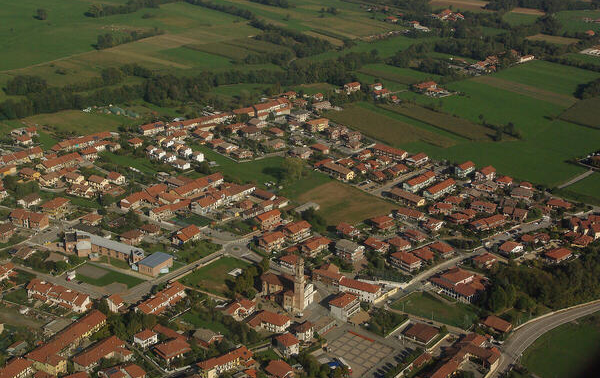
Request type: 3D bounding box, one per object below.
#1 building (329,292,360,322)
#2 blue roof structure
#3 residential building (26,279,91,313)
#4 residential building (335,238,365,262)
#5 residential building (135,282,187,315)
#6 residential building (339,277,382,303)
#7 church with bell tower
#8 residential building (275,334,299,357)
[{"bbox_3d":[28.780,74.220,549.310,13.700,10.200,16.800,18,27,36],"label":"building"},{"bbox_3d":[-100.190,52.350,602.660,12.800,7.600,19.800,14,25,30],"label":"blue roof structure"},{"bbox_3d":[-154.840,67.790,559.960,46.800,8.400,12.200,12,24,27],"label":"residential building"},{"bbox_3d":[36.270,43.540,628.340,14.000,9.600,17.000,18,27,37],"label":"residential building"},{"bbox_3d":[-89.660,70.810,555.450,12.600,8.200,38.800,12,24,27],"label":"residential building"},{"bbox_3d":[38.740,65.890,572.530,27.200,9.000,9.500,12,24,26],"label":"residential building"},{"bbox_3d":[-8.610,53.570,561.180,35.200,38.700,20.800,16,26,33],"label":"church with bell tower"},{"bbox_3d":[-7.510,90.630,509.050,9.200,8.000,13.000,-15,27,-35],"label":"residential building"}]

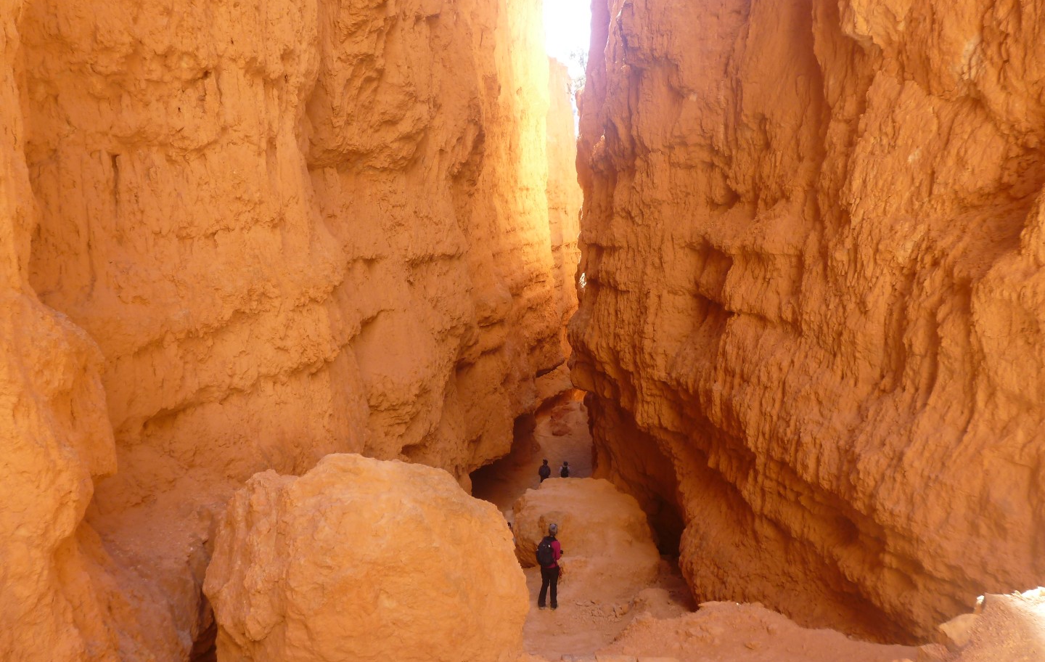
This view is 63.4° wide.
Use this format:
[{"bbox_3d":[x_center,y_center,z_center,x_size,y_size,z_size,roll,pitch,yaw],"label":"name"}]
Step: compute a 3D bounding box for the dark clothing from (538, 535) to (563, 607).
[{"bbox_3d":[0.524,4.603,16.182,0.500,1.480,0.420,4,8,27],"label":"dark clothing"}]

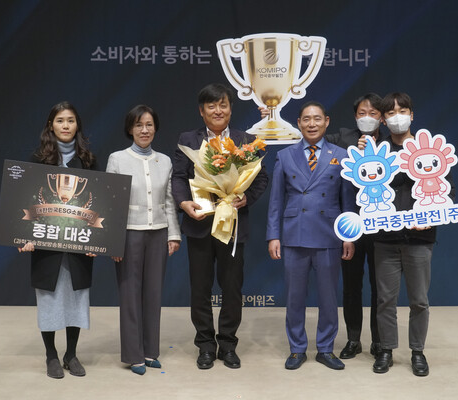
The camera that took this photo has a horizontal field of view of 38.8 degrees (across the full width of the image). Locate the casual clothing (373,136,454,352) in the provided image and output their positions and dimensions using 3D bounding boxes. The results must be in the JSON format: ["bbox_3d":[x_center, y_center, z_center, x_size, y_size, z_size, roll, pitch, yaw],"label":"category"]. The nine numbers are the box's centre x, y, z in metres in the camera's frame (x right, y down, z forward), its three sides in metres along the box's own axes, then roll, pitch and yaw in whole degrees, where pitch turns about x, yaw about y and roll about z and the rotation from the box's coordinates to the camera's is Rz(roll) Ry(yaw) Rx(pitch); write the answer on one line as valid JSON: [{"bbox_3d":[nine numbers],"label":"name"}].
[{"bbox_3d":[1.124,0.271,3.960,0.466,1.316,0.360,0,0,12],"label":"casual clothing"}]

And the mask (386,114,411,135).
[{"bbox_3d":[1.017,-0.453,3.900,0.150,0.120,0.090,0,0,14],"label":"mask"}]

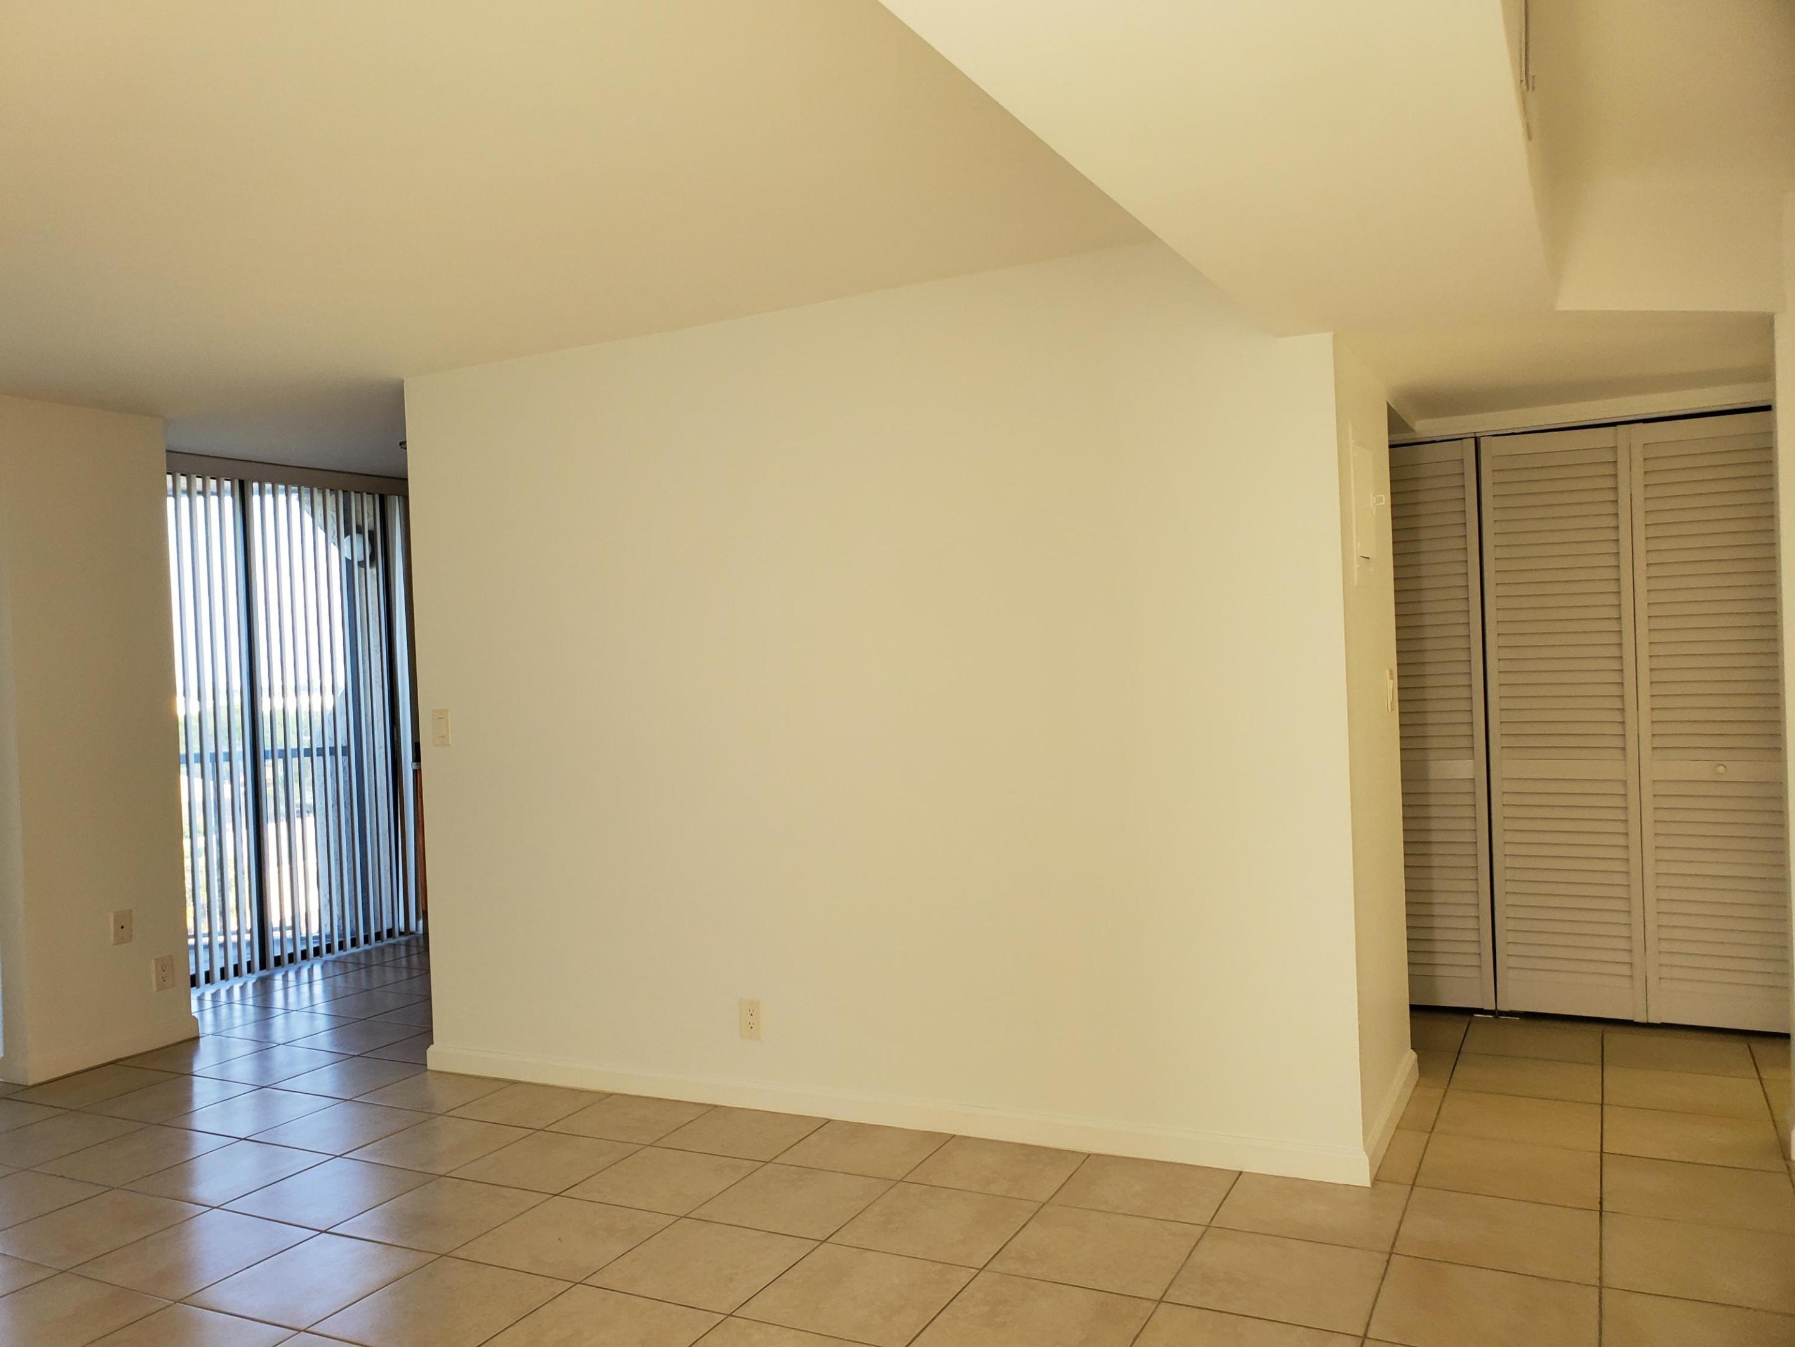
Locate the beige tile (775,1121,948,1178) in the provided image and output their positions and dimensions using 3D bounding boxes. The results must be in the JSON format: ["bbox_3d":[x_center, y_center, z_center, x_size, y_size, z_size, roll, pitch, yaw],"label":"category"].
[{"bbox_3d":[-0.092,1.327,3.754,0.400,0.010,0.356,-2,0,27],"label":"beige tile"}]

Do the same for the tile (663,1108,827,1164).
[{"bbox_3d":[-0.447,1.342,3.929,0.400,0.010,0.356,-2,0,27],"label":"tile"}]

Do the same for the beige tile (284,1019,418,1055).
[{"bbox_3d":[-2.078,1.411,5.223,0.403,0.010,0.403,-2,0,27],"label":"beige tile"}]

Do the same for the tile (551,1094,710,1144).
[{"bbox_3d":[-0.825,1.379,4.194,0.407,0.011,0.375,-2,0,27],"label":"tile"}]

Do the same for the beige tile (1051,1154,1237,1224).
[{"bbox_3d":[0.645,1.306,3.430,0.402,0.012,0.402,-2,0,27],"label":"beige tile"}]

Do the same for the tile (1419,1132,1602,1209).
[{"bbox_3d":[1.545,1.255,3.401,0.400,0.010,0.392,-2,0,27],"label":"tile"}]

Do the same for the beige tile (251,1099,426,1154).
[{"bbox_3d":[-1.734,1.421,4.220,0.407,0.011,0.395,-2,0,27],"label":"beige tile"}]

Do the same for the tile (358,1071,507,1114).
[{"bbox_3d":[-1.527,1.388,4.463,0.400,0.010,0.344,-2,0,27],"label":"tile"}]

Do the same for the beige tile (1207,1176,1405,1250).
[{"bbox_3d":[1.014,1.301,3.273,0.407,0.011,0.395,-2,0,27],"label":"beige tile"}]

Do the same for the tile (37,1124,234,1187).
[{"bbox_3d":[-2.259,1.436,4.013,0.402,0.012,0.402,-2,0,27],"label":"tile"}]

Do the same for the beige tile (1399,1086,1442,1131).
[{"bbox_3d":[1.536,1.277,3.944,0.095,0.010,0.403,-2,0,27],"label":"beige tile"}]

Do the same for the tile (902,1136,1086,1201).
[{"bbox_3d":[0.276,1.332,3.636,0.407,0.011,0.375,-2,0,27],"label":"tile"}]

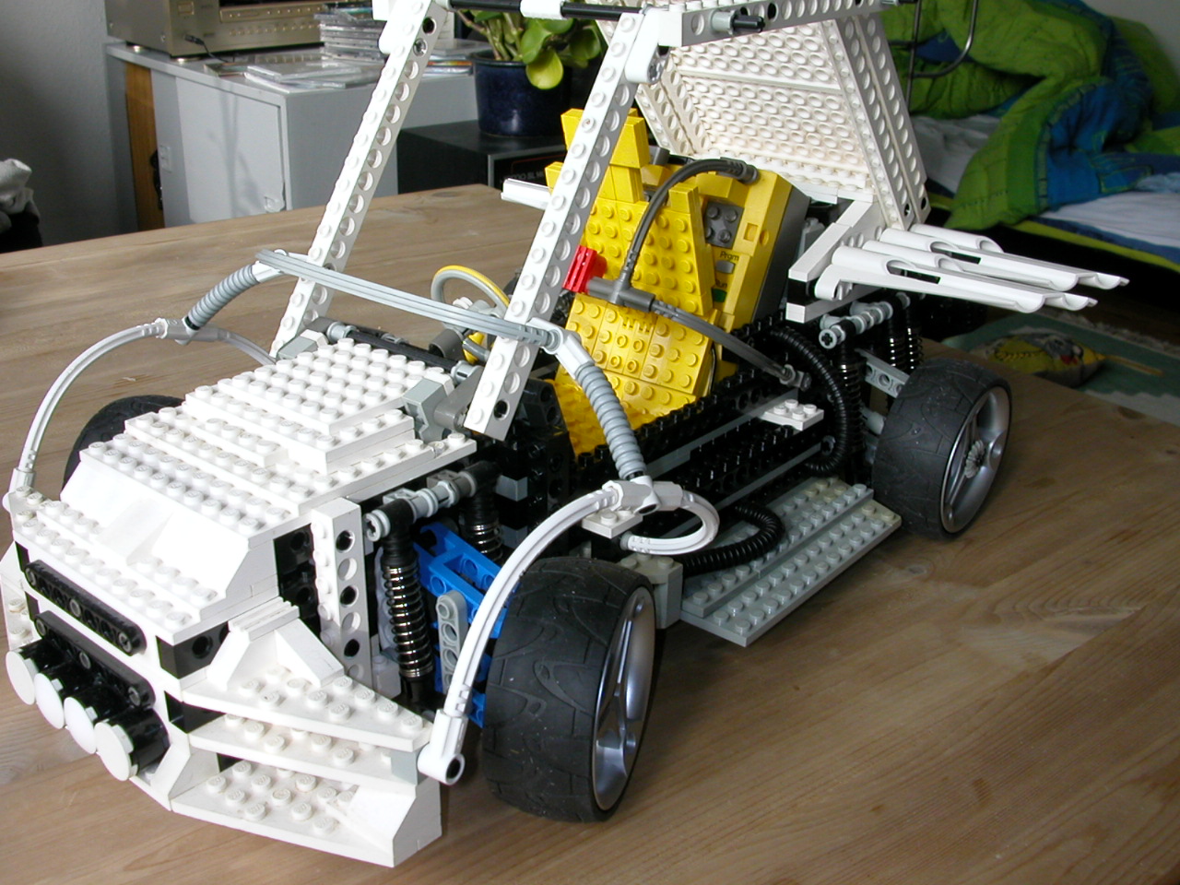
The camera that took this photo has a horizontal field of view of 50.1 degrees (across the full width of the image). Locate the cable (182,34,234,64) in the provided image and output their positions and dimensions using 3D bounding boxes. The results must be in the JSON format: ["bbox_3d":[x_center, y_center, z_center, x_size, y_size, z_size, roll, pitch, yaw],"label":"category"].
[{"bbox_3d":[-0.656,-0.676,2.170,0.065,0.046,0.065,-19,31,-35],"label":"cable"}]

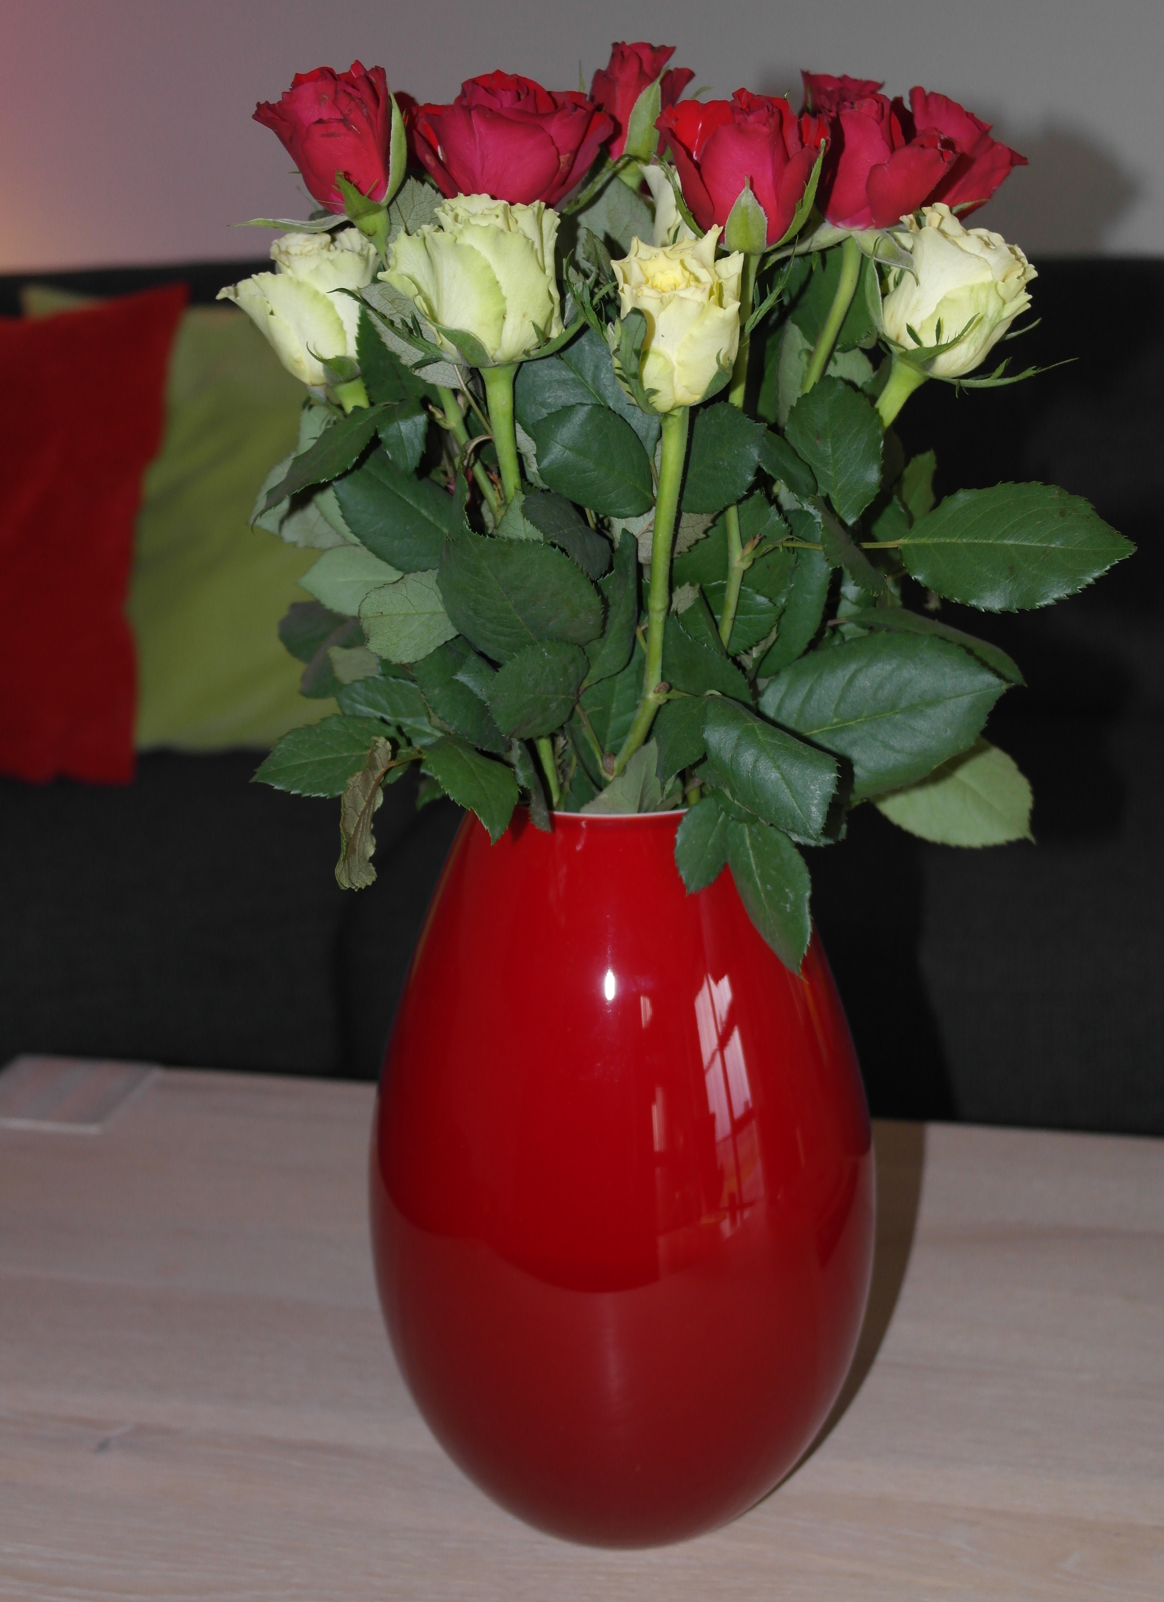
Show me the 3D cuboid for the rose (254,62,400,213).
[{"bbox_3d":[-0.080,-0.210,0.752,0.044,0.043,0.043,-19,15,0],"label":"rose"}]

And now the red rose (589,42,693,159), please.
[{"bbox_3d":[0.020,-0.238,0.810,0.037,0.042,0.037,1,13,0],"label":"red rose"}]

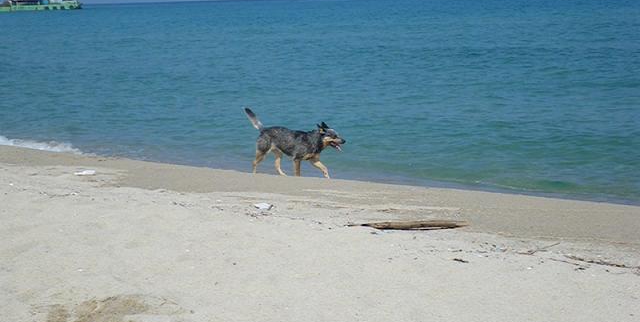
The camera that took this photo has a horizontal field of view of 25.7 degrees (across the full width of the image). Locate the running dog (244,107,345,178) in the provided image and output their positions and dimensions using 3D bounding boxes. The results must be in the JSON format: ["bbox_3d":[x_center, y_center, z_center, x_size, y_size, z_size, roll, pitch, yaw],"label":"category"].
[{"bbox_3d":[-0.240,-0.162,13.200,0.950,0.670,0.230,0,7,20],"label":"running dog"}]

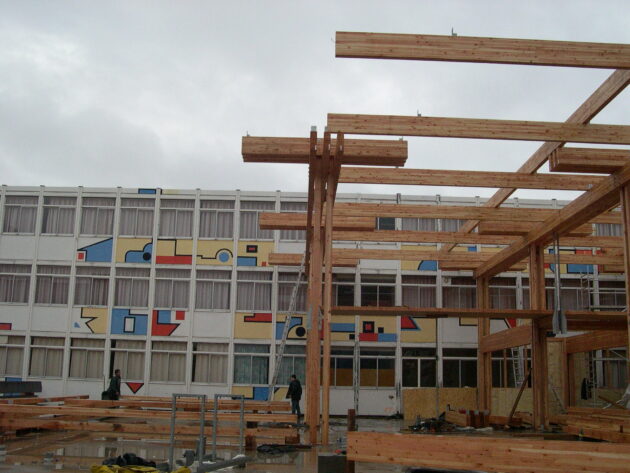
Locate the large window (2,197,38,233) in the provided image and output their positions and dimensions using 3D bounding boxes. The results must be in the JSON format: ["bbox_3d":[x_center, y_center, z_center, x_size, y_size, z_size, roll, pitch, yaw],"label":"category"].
[{"bbox_3d":[-13.147,-0.974,30.920,1.500,1.750,0.150,1,-12,0],"label":"large window"}]

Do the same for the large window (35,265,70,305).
[{"bbox_3d":[-11.466,2.110,30.290,1.500,1.700,0.150,1,-12,0],"label":"large window"}]

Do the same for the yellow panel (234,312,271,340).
[{"bbox_3d":[-2.598,3.807,29.311,1.618,1.113,0.070,1,-11,-1],"label":"yellow panel"}]

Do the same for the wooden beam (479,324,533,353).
[{"bbox_3d":[6.767,3.696,24.506,0.200,0.567,6.600,1,-12,0],"label":"wooden beam"}]

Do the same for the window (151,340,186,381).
[{"bbox_3d":[-6.232,5.355,29.589,1.504,1.742,0.150,2,-11,-1],"label":"window"}]

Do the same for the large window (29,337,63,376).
[{"bbox_3d":[-11.363,5.114,29.365,1.650,1.770,0.120,1,-11,-1],"label":"large window"}]

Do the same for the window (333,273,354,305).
[{"bbox_3d":[0.971,2.421,29.634,1.515,1.680,0.120,1,-11,-1],"label":"window"}]

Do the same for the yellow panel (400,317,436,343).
[{"bbox_3d":[4.508,4.034,29.962,1.602,1.143,0.100,2,-11,-1],"label":"yellow panel"}]

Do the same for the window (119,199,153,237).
[{"bbox_3d":[-7.894,-0.837,30.641,1.610,1.750,0.120,1,-11,-1],"label":"window"}]

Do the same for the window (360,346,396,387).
[{"bbox_3d":[2.639,5.501,29.070,1.495,1.765,0.120,1,-11,-1],"label":"window"}]

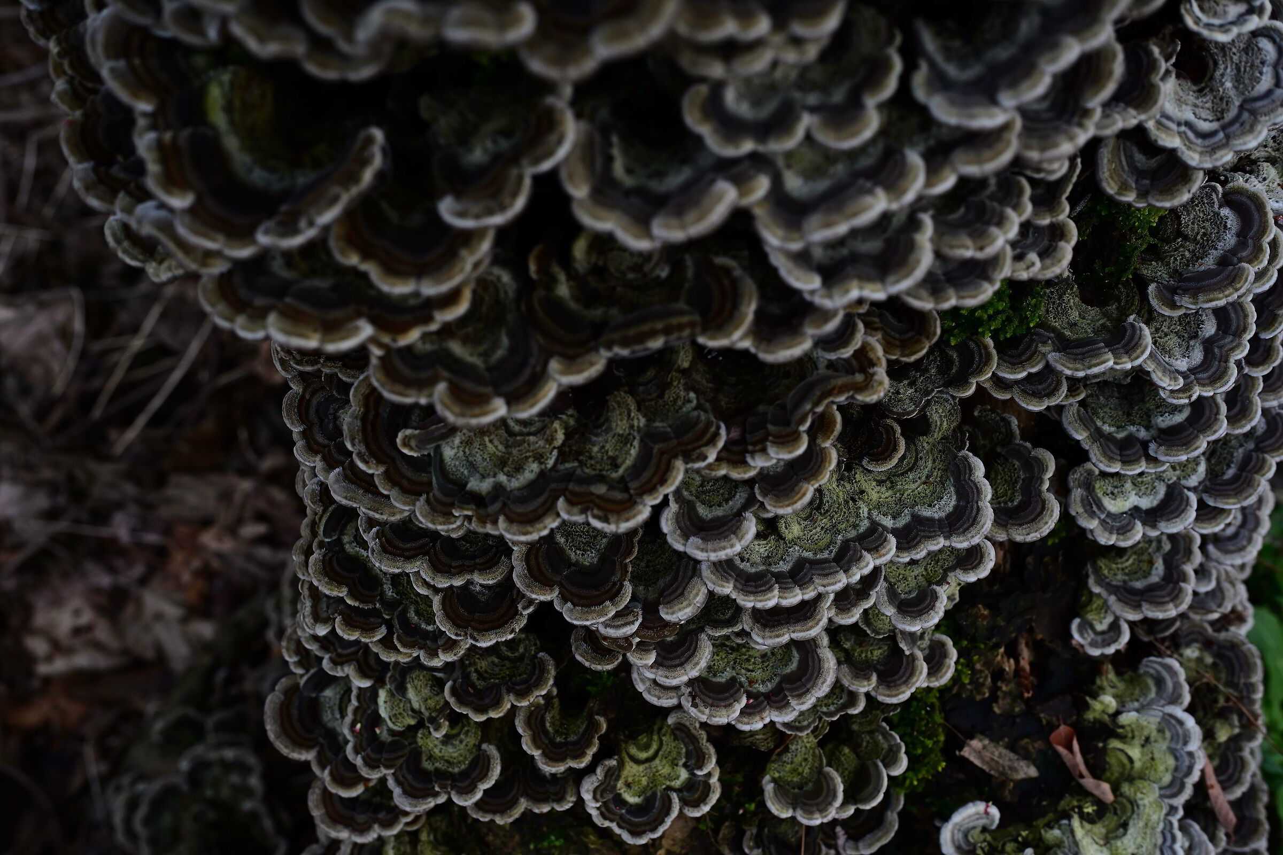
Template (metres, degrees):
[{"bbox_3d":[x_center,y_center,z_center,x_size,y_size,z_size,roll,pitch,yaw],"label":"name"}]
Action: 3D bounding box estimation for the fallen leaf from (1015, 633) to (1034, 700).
[{"bbox_3d":[0.170,0.105,0.630,0.007,0.005,0.028,-5,84,-3],"label":"fallen leaf"}]

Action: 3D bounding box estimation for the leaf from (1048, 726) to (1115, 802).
[{"bbox_3d":[0.196,0.149,0.630,0.013,0.009,0.040,-29,75,-9],"label":"leaf"}]

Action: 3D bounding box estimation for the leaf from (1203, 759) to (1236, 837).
[{"bbox_3d":[0.264,0.169,0.650,0.009,0.006,0.035,-15,81,-12],"label":"leaf"}]

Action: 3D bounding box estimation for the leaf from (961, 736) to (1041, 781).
[{"bbox_3d":[0.159,0.148,0.630,0.035,0.005,0.013,15,73,5],"label":"leaf"}]

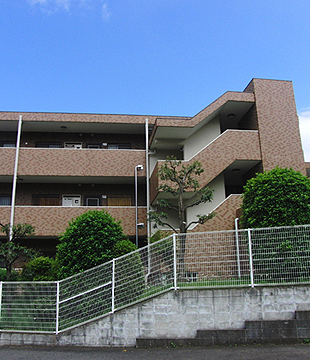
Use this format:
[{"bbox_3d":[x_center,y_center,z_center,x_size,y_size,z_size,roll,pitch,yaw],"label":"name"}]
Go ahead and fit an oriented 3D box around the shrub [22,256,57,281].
[{"bbox_3d":[-4.398,3.702,13.730,1.372,1.546,1.372,-1,-15,0],"label":"shrub"}]

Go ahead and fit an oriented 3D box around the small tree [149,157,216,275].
[{"bbox_3d":[0.940,1.261,12.374,2.260,4.342,2.147,-1,-15,0],"label":"small tree"}]

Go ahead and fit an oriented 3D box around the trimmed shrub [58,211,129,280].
[{"bbox_3d":[-2.150,2.716,12.322,2.419,3.385,2.419,-1,-15,0],"label":"trimmed shrub"}]

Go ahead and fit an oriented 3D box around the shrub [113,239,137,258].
[{"bbox_3d":[-0.994,2.979,12.352,1.131,1.932,1.131,-1,-15,0],"label":"shrub"}]

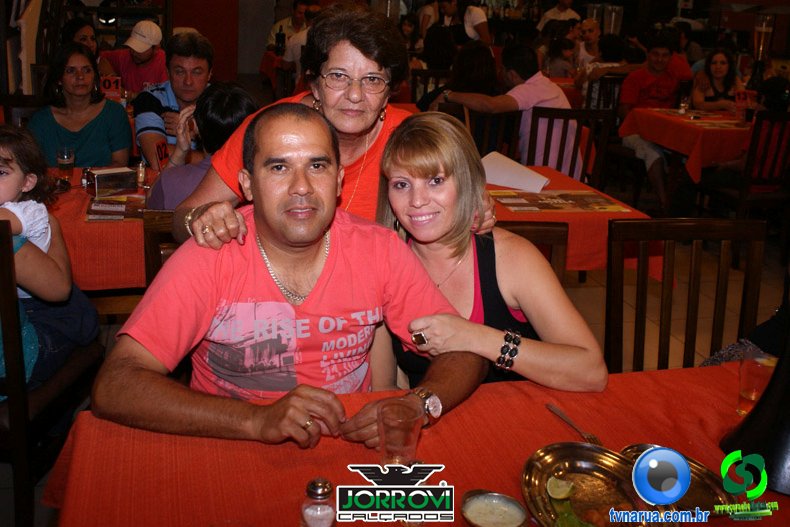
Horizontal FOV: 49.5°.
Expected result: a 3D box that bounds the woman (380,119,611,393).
[{"bbox_3d":[0.180,0.281,1.847,0.480,1.230,0.680,4,17,5],"label":"woman"}]

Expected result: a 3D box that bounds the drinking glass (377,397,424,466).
[{"bbox_3d":[0.008,0.251,1.258,0.068,0.094,0.068,3,18,-1],"label":"drinking glass"}]

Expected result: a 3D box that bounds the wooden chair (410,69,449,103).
[{"bbox_3d":[0.344,-1.265,7.594,0.420,0.890,0.480,1,17,-4],"label":"wooden chair"}]

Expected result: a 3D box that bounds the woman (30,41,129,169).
[{"bbox_3d":[-1.330,-0.308,3.681,0.480,1.200,0.680,-2,17,-13],"label":"woman"}]

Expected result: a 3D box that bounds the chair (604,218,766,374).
[{"bbox_3d":[0.797,0.376,2.193,0.420,0.890,0.480,0,17,-7],"label":"chair"}]

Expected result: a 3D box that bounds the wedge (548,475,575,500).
[{"bbox_3d":[0.229,0.312,1.186,0.042,0.025,0.034,-2,19,-15],"label":"wedge"}]

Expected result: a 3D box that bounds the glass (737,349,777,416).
[{"bbox_3d":[0.633,0.202,1.485,0.070,0.100,0.070,2,17,0],"label":"glass"}]

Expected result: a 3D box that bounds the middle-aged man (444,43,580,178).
[{"bbox_3d":[0.725,-0.691,5.142,0.720,1.230,0.720,2,17,-2],"label":"middle-aged man"}]

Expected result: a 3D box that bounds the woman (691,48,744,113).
[{"bbox_3d":[2.254,-0.917,6.016,0.460,1.160,0.620,0,18,-11],"label":"woman"}]

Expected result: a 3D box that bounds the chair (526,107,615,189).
[{"bbox_3d":[0.877,-0.441,4.735,0.420,0.880,0.470,2,18,-4],"label":"chair"}]

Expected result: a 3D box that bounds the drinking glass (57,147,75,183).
[{"bbox_3d":[-1.103,-0.335,2.866,0.062,0.097,0.062,-2,19,-15],"label":"drinking glass"}]

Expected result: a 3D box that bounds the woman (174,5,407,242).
[{"bbox_3d":[-0.105,0.147,1.946,0.600,1.410,0.550,2,17,0],"label":"woman"}]

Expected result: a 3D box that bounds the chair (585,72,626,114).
[{"bbox_3d":[1.623,-0.867,6.144,0.420,0.904,0.470,-1,18,-12],"label":"chair"}]

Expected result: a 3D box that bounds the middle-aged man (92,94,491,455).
[{"bbox_3d":[-0.187,0.327,1.599,0.670,1.230,0.620,-1,18,-12],"label":"middle-aged man"}]

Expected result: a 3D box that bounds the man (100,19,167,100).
[{"bbox_3d":[-1.435,-0.739,4.962,0.520,1.280,0.680,4,17,5],"label":"man"}]

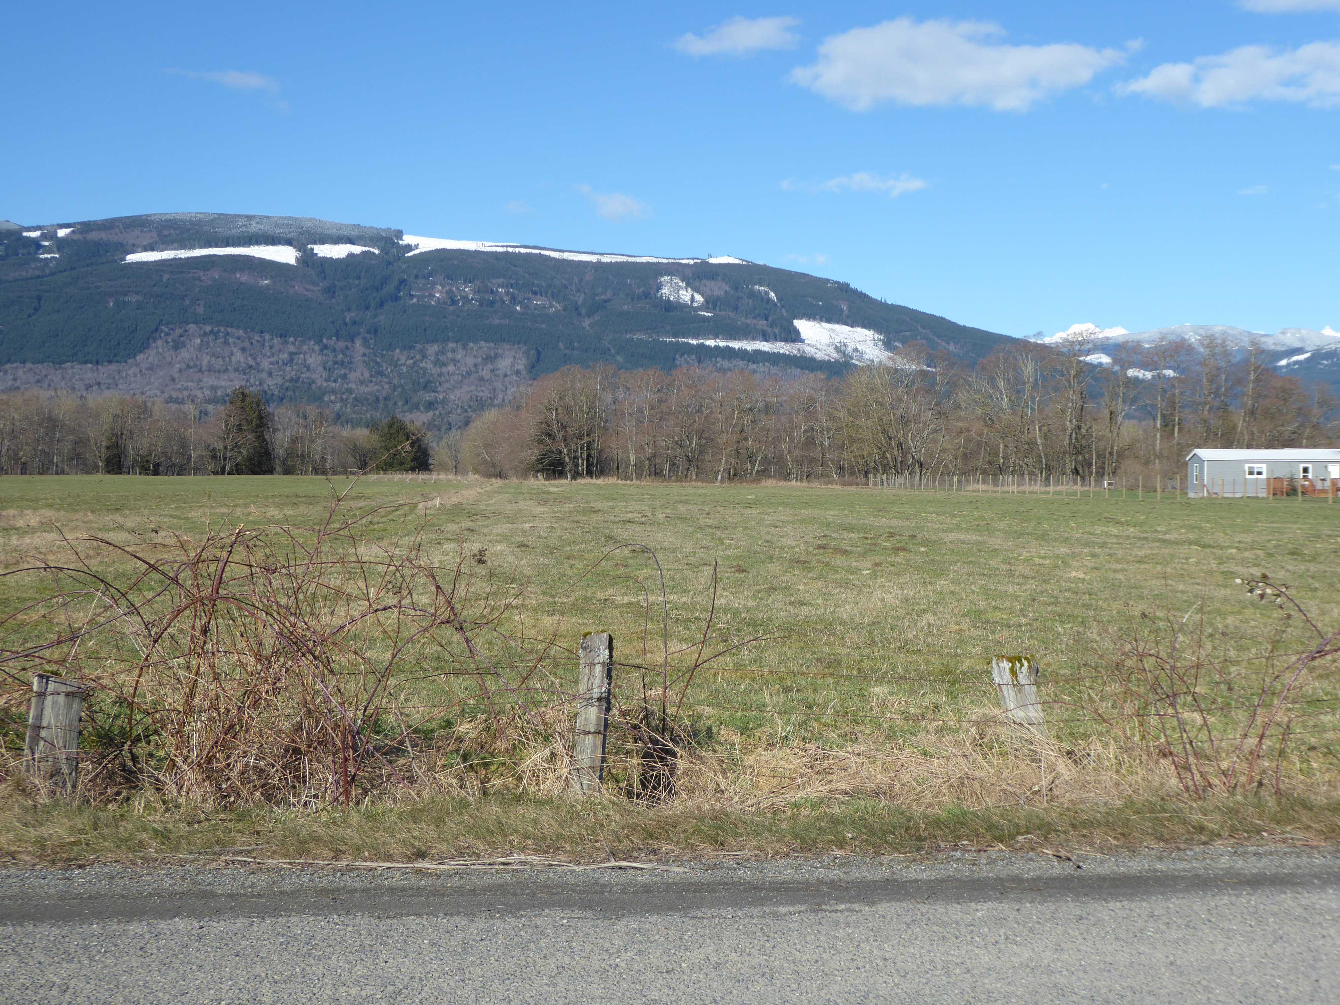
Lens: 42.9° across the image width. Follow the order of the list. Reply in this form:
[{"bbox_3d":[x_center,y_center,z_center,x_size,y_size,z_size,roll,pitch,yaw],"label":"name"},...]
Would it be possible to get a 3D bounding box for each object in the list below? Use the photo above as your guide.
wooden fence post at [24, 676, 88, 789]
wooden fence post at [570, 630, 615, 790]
[{"bbox_3d":[-3.140,1.190,8.700,0.235,0.640,0.180,4,1,-7],"label":"wooden fence post"},{"bbox_3d":[-0.400,1.090,8.750,0.150,0.840,0.130,4,1,6],"label":"wooden fence post"}]

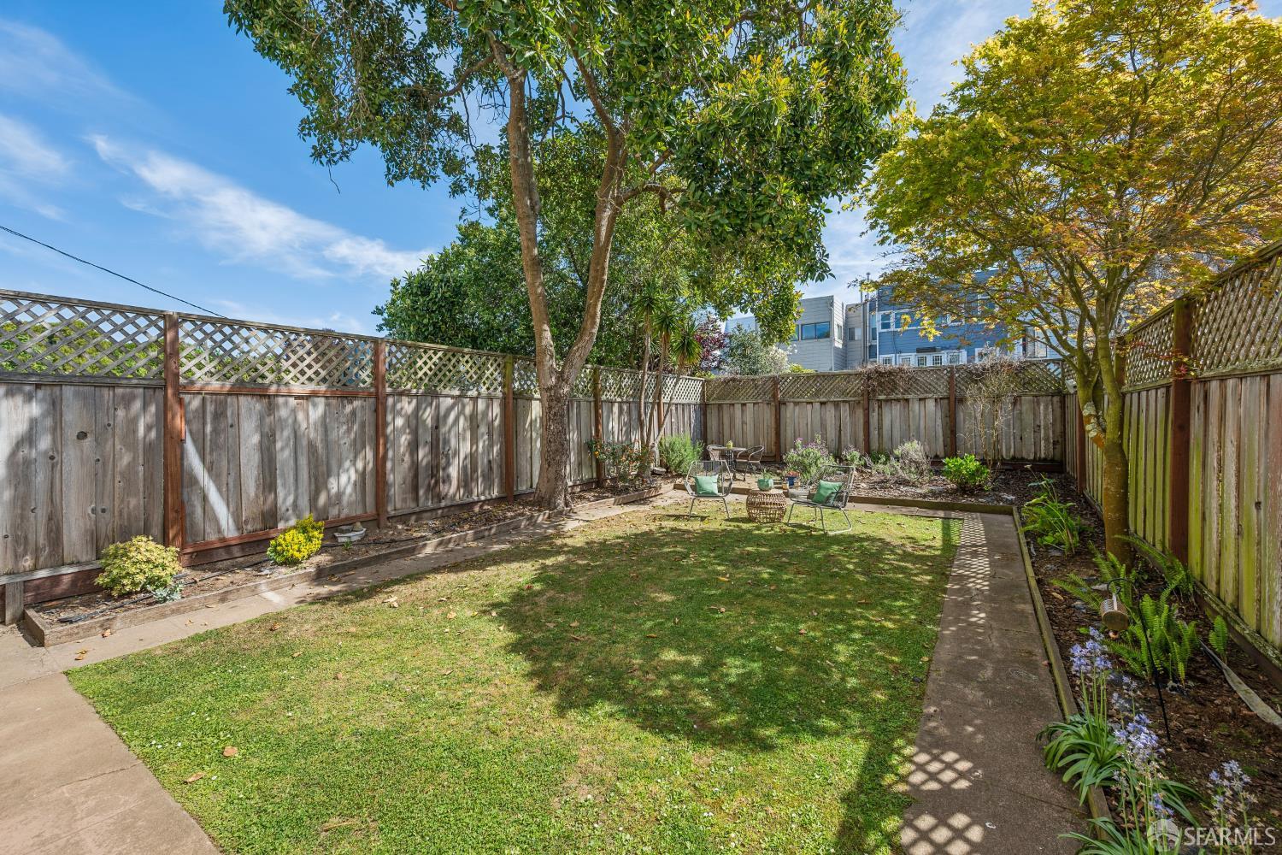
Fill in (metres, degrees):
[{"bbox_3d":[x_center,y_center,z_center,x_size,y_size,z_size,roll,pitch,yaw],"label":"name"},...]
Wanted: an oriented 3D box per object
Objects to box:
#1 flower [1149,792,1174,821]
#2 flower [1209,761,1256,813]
[{"bbox_3d":[1.534,1.115,1.470,0.055,0.075,0.055,-1,1,-44],"label":"flower"},{"bbox_3d":[1.744,1.056,1.470,0.100,0.130,0.100,-1,1,-40],"label":"flower"}]

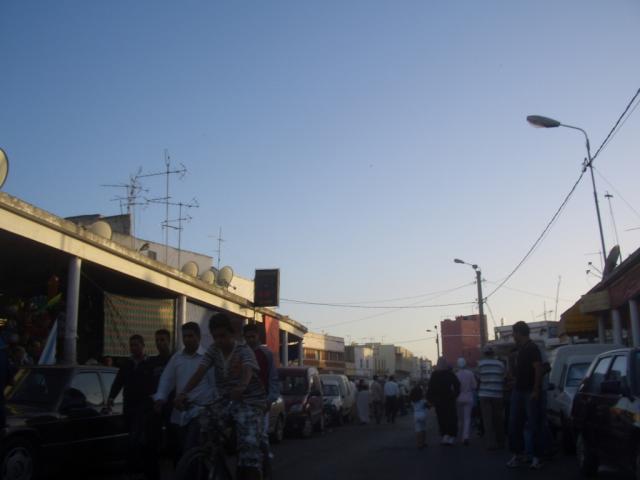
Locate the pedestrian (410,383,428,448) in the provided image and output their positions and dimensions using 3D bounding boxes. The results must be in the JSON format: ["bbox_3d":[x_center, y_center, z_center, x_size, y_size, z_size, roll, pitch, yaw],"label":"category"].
[{"bbox_3d":[1.805,3.218,11.804,0.380,1.100,0.320,-3,-14,8],"label":"pedestrian"}]

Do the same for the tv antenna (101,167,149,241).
[{"bbox_3d":[-5.136,-0.919,17.000,1.200,2.000,0.650,5,-15,-22],"label":"tv antenna"}]

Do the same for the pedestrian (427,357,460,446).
[{"bbox_3d":[2.421,3.132,12.592,0.600,1.630,0.450,-3,-14,8],"label":"pedestrian"}]

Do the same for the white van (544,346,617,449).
[{"bbox_3d":[4.971,2.697,11.385,1.580,1.790,4.000,-4,-14,12],"label":"white van"}]

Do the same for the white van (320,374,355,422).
[{"bbox_3d":[0.246,6.255,25.326,1.700,1.800,4.100,-3,-14,8],"label":"white van"}]

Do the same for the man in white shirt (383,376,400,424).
[{"bbox_3d":[2.755,6.136,24.894,0.520,1.740,0.380,-3,-14,10],"label":"man in white shirt"}]

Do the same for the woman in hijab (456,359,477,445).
[{"bbox_3d":[2.761,3.048,12.235,0.470,1.610,0.380,-3,-14,8],"label":"woman in hijab"}]

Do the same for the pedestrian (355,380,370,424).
[{"bbox_3d":[1.583,6.066,24.192,0.500,1.580,0.420,-2,-14,6],"label":"pedestrian"}]

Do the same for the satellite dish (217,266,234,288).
[{"bbox_3d":[-3.318,1.317,22.721,0.320,0.800,0.740,-12,-18,39],"label":"satellite dish"}]

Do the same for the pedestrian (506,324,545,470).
[{"bbox_3d":[2.547,1.930,8.150,0.380,1.760,0.460,1,-14,-8],"label":"pedestrian"}]

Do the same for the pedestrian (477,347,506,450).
[{"bbox_3d":[2.928,2.700,11.136,0.500,1.710,0.340,-3,-14,10],"label":"pedestrian"}]

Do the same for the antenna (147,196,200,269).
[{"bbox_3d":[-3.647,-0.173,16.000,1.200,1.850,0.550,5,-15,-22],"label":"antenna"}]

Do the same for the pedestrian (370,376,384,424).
[{"bbox_3d":[2.189,6.107,24.751,0.500,1.740,0.380,-3,-14,10],"label":"pedestrian"}]

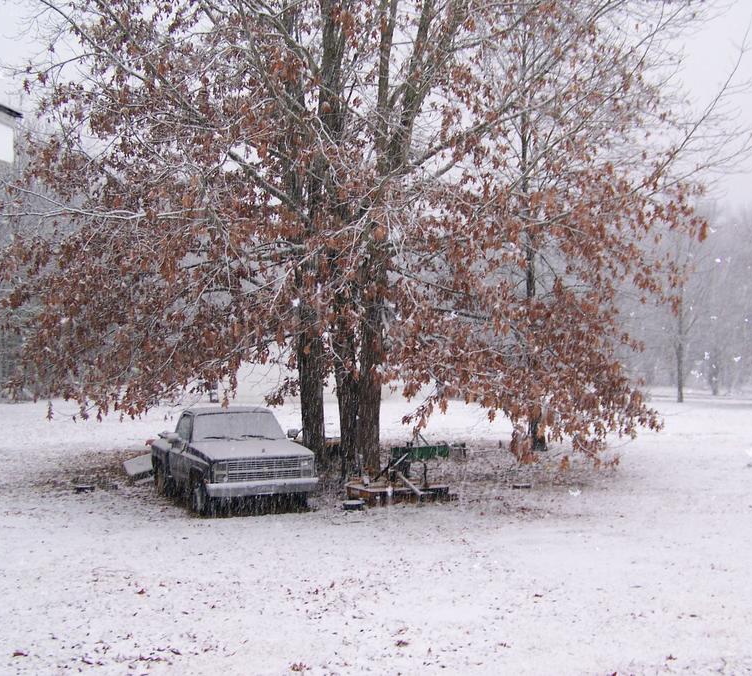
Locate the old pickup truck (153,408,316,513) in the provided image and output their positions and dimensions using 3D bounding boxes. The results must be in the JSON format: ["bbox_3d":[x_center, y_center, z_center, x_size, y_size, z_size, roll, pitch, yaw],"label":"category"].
[{"bbox_3d":[-2.814,2.190,22.240,2.040,1.760,4.920,-1,0,-22],"label":"old pickup truck"}]

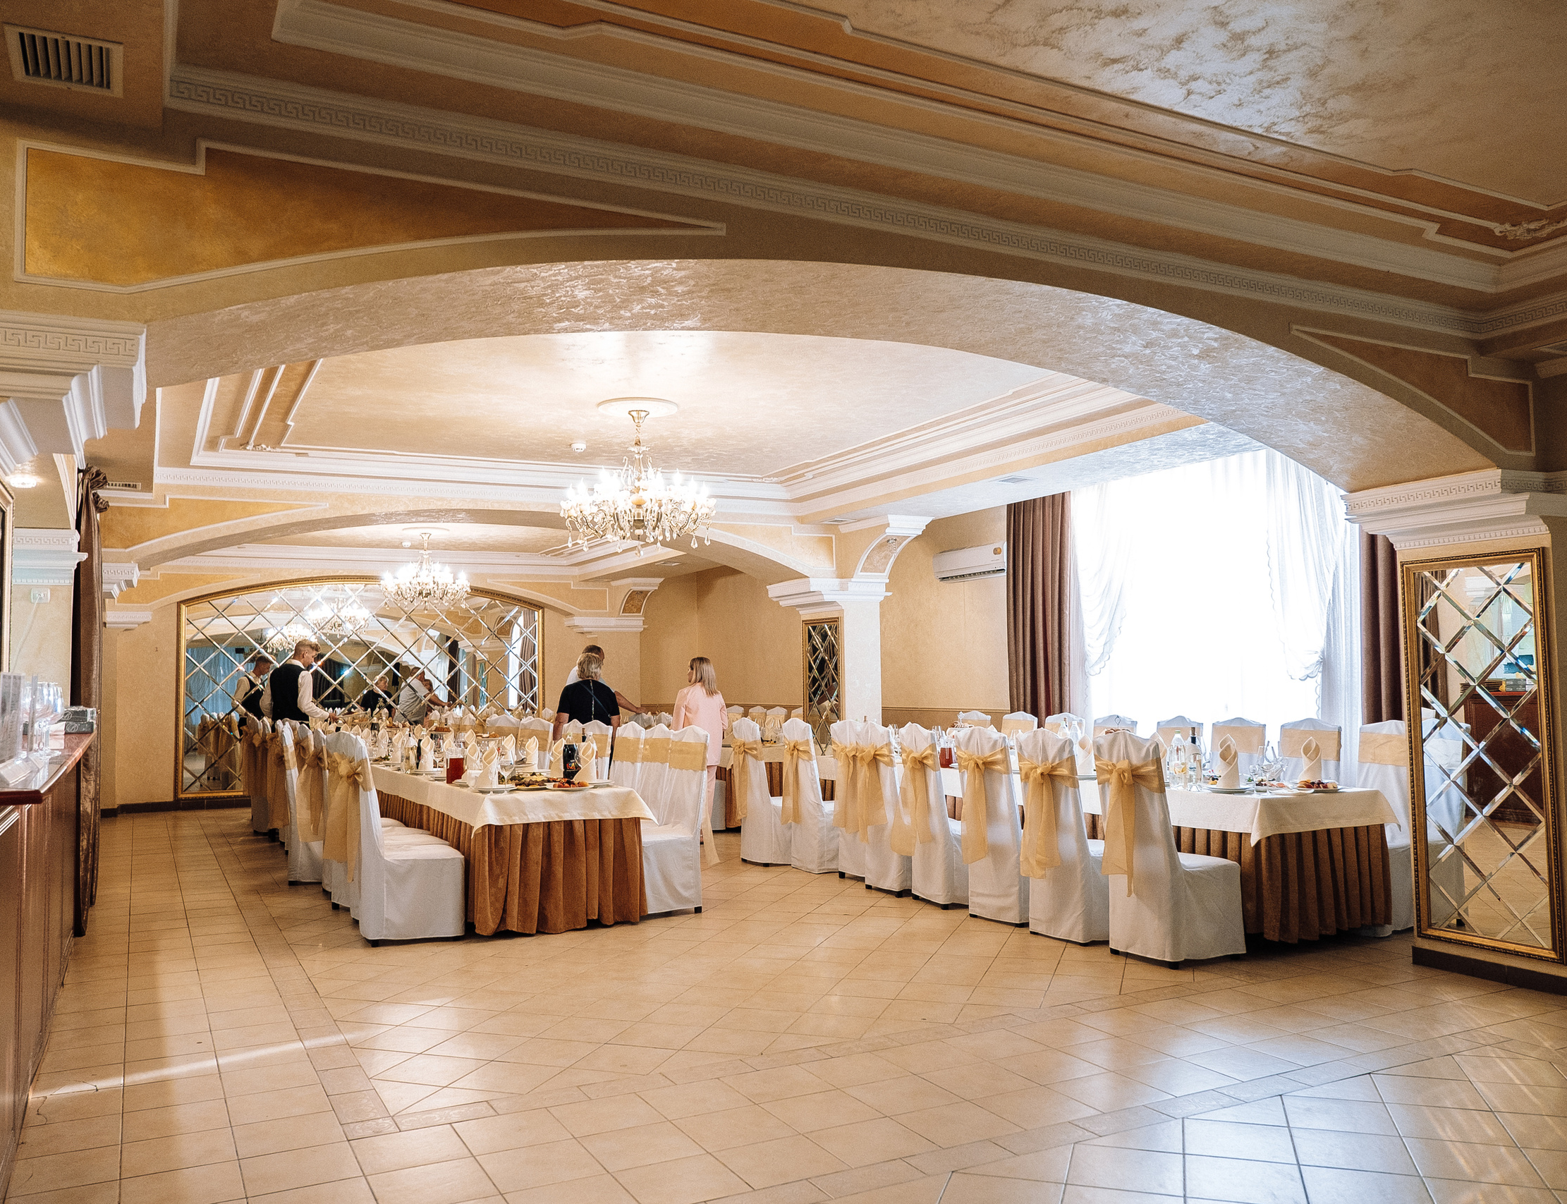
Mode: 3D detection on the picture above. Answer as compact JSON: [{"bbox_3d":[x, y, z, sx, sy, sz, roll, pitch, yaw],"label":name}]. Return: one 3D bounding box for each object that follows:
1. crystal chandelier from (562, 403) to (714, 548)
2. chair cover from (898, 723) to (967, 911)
[{"bbox_3d":[-0.883,-0.753,7.316,0.920,0.870,0.920,-1,-3,0],"label":"crystal chandelier"},{"bbox_3d":[1.054,1.304,7.469,0.570,1.080,0.460,1,-4,-28],"label":"chair cover"}]

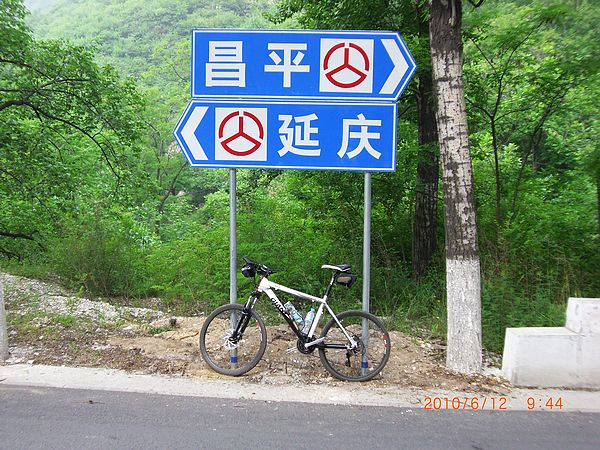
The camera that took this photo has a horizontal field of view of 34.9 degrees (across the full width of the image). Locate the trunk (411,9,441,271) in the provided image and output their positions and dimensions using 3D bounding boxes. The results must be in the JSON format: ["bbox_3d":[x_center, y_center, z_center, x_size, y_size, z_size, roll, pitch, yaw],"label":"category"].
[{"bbox_3d":[1.752,-1.101,13.200,0.350,3.900,0.350,1,2,0],"label":"trunk"}]

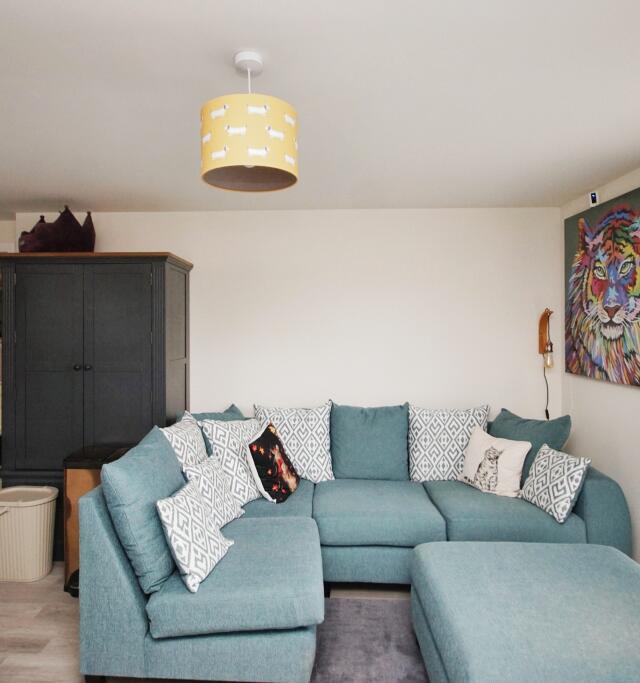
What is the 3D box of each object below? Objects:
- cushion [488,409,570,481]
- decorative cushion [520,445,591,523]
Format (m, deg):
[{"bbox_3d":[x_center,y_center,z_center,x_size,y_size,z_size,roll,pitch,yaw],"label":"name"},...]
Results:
[{"bbox_3d":[1.450,0.745,2.930,0.480,0.460,0.160,-2,-18,36],"label":"cushion"},{"bbox_3d":[1.390,0.825,2.550,0.120,0.370,0.370,27,-2,-13],"label":"decorative cushion"}]

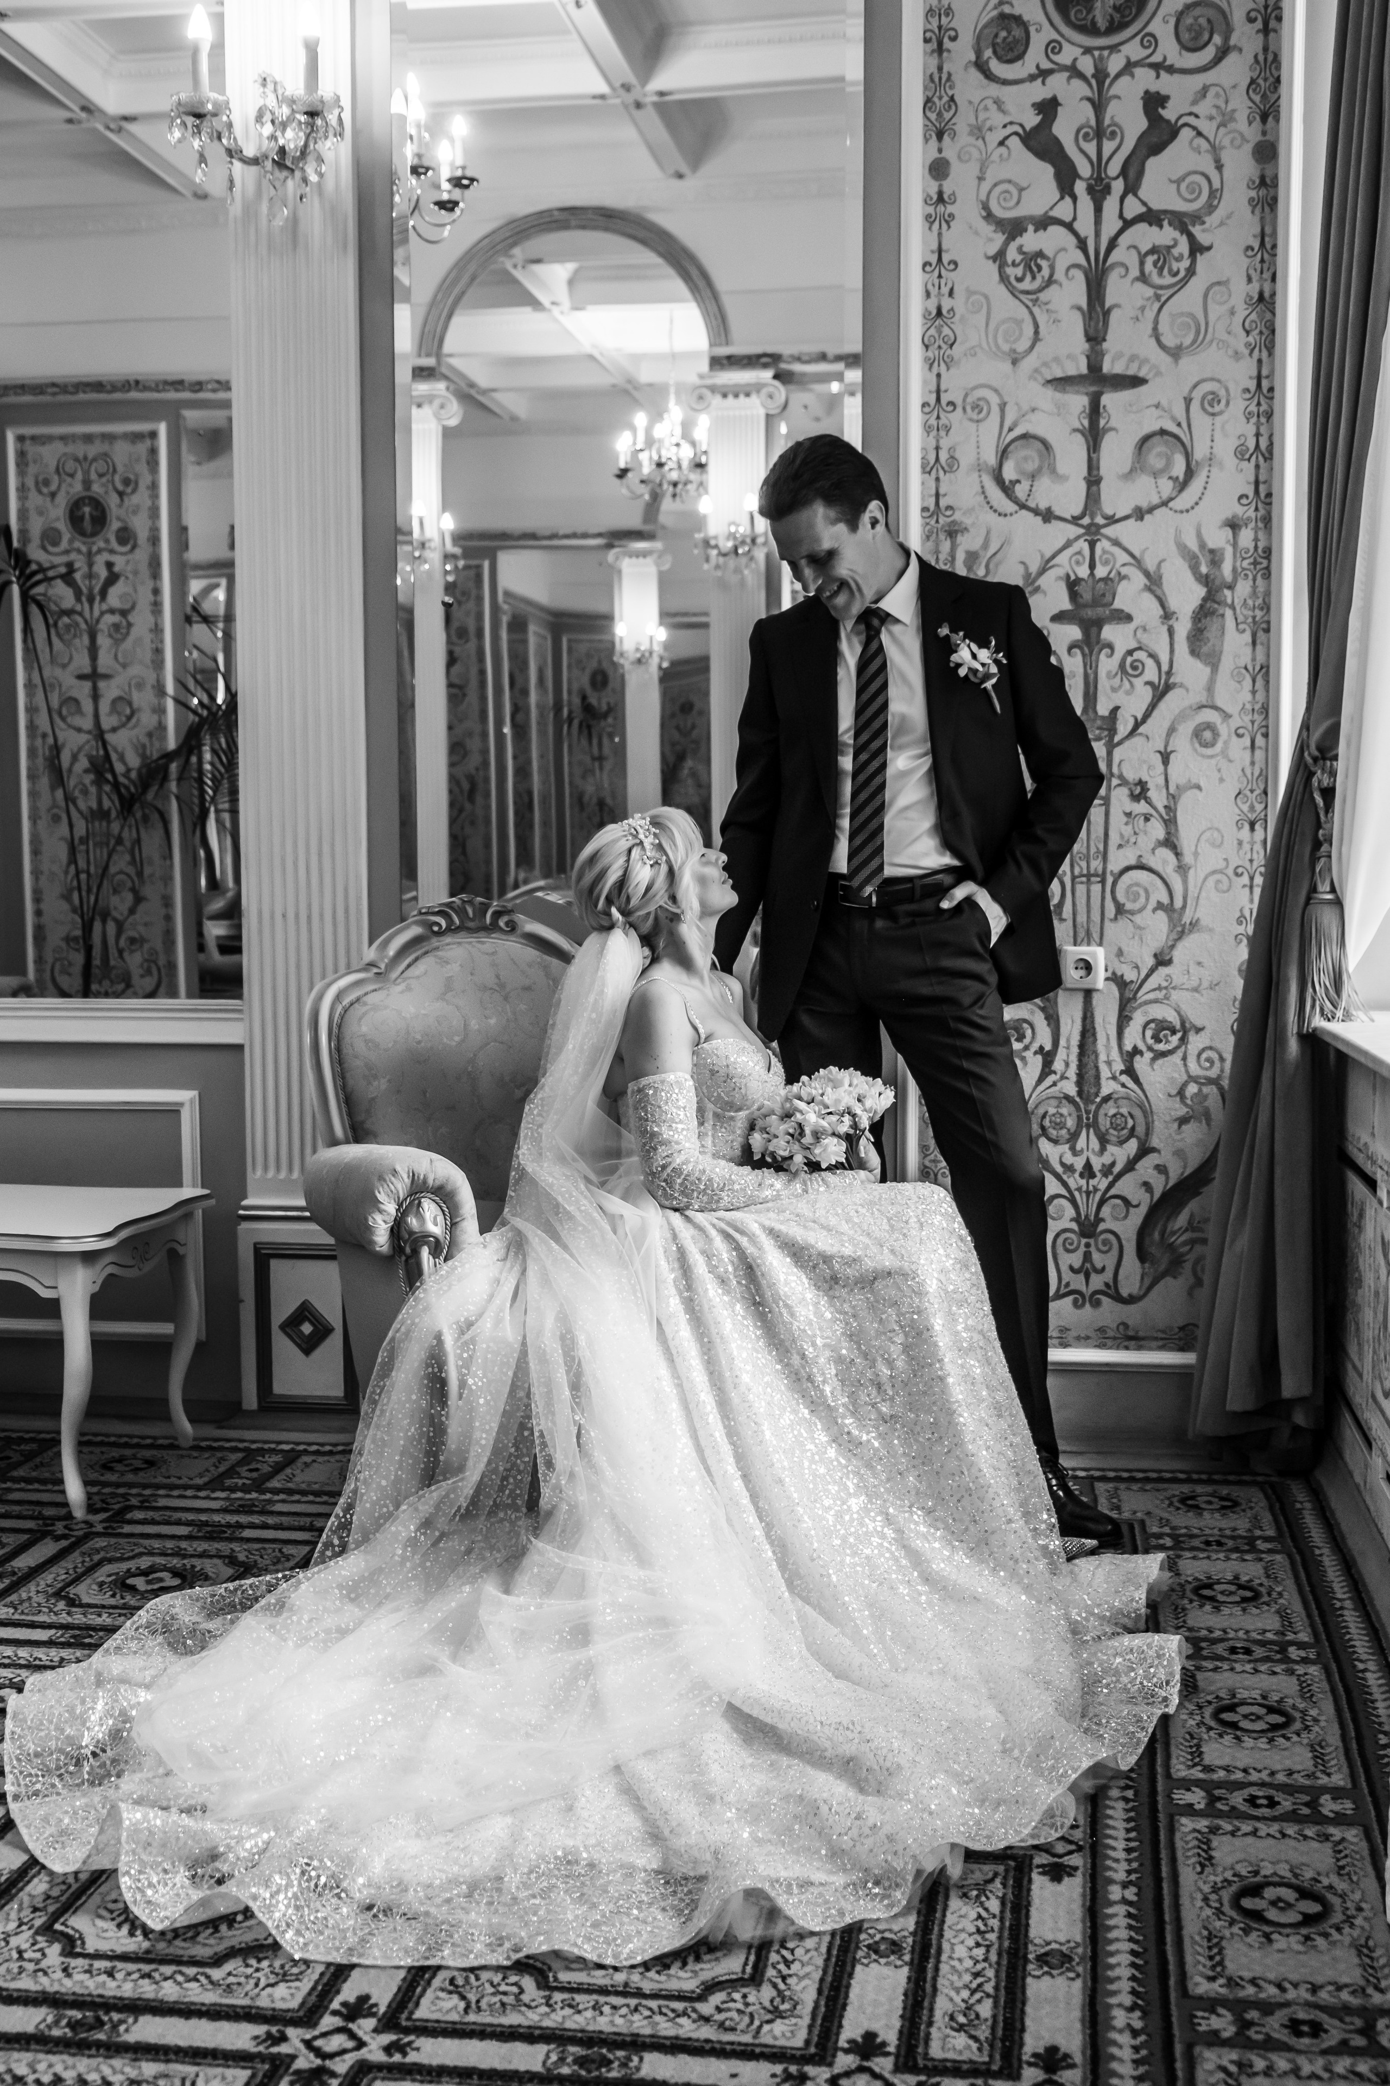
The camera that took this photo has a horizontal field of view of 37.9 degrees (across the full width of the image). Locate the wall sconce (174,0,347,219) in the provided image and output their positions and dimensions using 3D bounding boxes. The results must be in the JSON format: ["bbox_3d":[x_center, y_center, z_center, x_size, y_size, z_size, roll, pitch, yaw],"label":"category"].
[{"bbox_3d":[-0.805,-1.704,3.722,0.320,0.389,0.240,1,4,12],"label":"wall sconce"}]

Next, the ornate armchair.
[{"bbox_3d":[-0.249,0.281,3.451,0.760,1.060,0.800,-3,5,-30],"label":"ornate armchair"}]

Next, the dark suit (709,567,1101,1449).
[{"bbox_3d":[0.360,-0.038,3.407,0.630,1.500,0.400,1,4,15],"label":"dark suit"}]

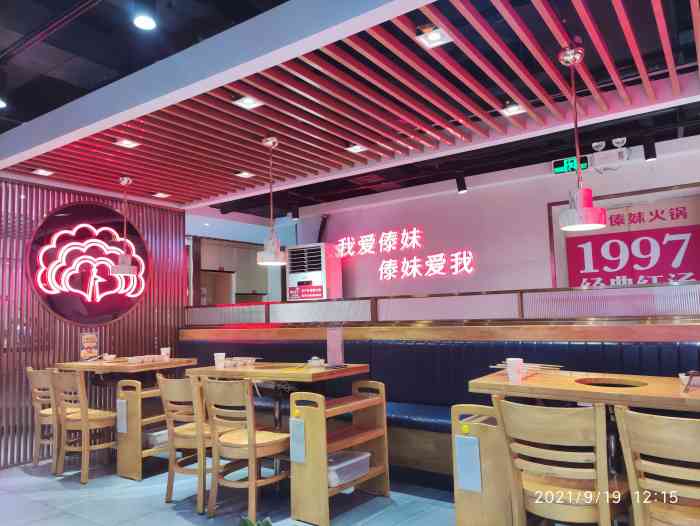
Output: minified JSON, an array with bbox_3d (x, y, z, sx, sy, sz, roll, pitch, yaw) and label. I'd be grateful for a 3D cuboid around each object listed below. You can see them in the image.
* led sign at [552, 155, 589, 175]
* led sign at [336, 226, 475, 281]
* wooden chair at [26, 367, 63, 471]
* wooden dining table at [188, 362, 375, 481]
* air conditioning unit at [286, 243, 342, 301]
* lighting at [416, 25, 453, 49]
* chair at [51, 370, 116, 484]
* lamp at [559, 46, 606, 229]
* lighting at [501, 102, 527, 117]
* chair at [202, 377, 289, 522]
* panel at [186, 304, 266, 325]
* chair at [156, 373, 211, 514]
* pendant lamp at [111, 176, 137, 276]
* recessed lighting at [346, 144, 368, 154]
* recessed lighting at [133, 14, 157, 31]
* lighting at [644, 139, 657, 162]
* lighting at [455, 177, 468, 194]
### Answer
[{"bbox_3d":[2.117,-0.951,5.050,0.321,0.122,0.035,-5,-7,35],"label":"led sign"},{"bbox_3d":[0.556,-0.093,6.076,1.791,0.599,0.050,-5,-7,35],"label":"led sign"},{"bbox_3d":[-2.329,1.228,4.270,0.391,0.788,0.431,-5,-7,35],"label":"wooden chair"},{"bbox_3d":[-0.474,1.077,3.464,1.020,0.781,0.620,-5,-7,35],"label":"wooden dining table"},{"bbox_3d":[-0.387,0.776,6.174,0.571,1.930,0.330,-5,-7,35],"label":"air conditioning unit"},{"bbox_3d":[0.363,-0.988,2.279,0.127,0.045,0.126,-5,-7,35],"label":"lighting"},{"bbox_3d":[-1.891,1.167,3.908,0.410,0.764,0.480,-5,-7,35],"label":"chair"},{"bbox_3d":[1.074,-0.585,2.489,0.210,0.865,0.210,-5,-7,35],"label":"lamp"},{"bbox_3d":[0.996,-0.935,3.204,0.125,0.039,0.125,-5,-7,35],"label":"lighting"},{"bbox_3d":[-0.543,1.036,3.049,0.410,0.786,0.480,-5,-7,35],"label":"chair"},{"bbox_3d":[-1.270,0.527,5.337,1.170,0.187,0.035,-5,-7,35],"label":"panel"},{"bbox_3d":[-0.937,1.097,3.329,0.391,0.793,0.431,-5,-7,35],"label":"chair"},{"bbox_3d":[-1.971,-0.323,4.601,0.210,0.860,0.210,-5,-7,35],"label":"pendant lamp"},{"bbox_3d":[0.051,-0.833,3.800,0.129,0.040,0.129,-5,-7,35],"label":"recessed lighting"},{"bbox_3d":[-1.096,-1.277,2.811,0.125,0.045,0.125,-2,-5,0],"label":"recessed lighting"},{"bbox_3d":[2.374,-0.888,4.152,0.086,0.186,0.086,-5,-7,35],"label":"lighting"},{"bbox_3d":[0.888,-0.645,4.236,0.075,0.134,0.075,-5,-7,35],"label":"lighting"}]

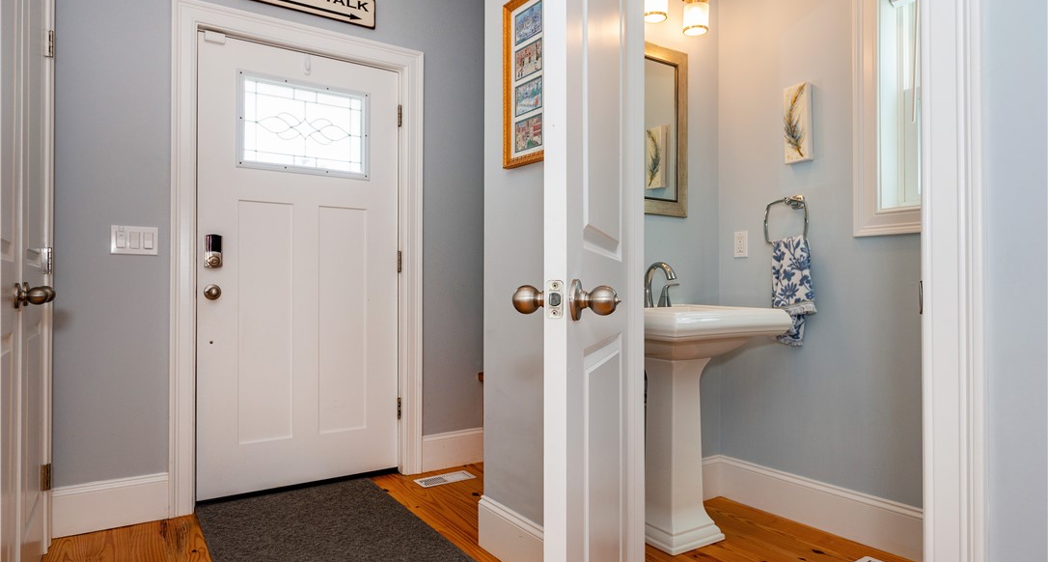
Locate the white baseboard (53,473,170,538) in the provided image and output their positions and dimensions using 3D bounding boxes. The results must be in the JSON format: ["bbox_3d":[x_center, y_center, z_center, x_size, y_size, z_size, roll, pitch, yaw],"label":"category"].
[{"bbox_3d":[-1.647,0.891,2.326,0.390,0.193,0.018,0,-1,-33],"label":"white baseboard"}]

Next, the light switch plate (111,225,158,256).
[{"bbox_3d":[-1.581,-0.163,2.368,0.160,0.114,0.009,0,-1,-33],"label":"light switch plate"}]

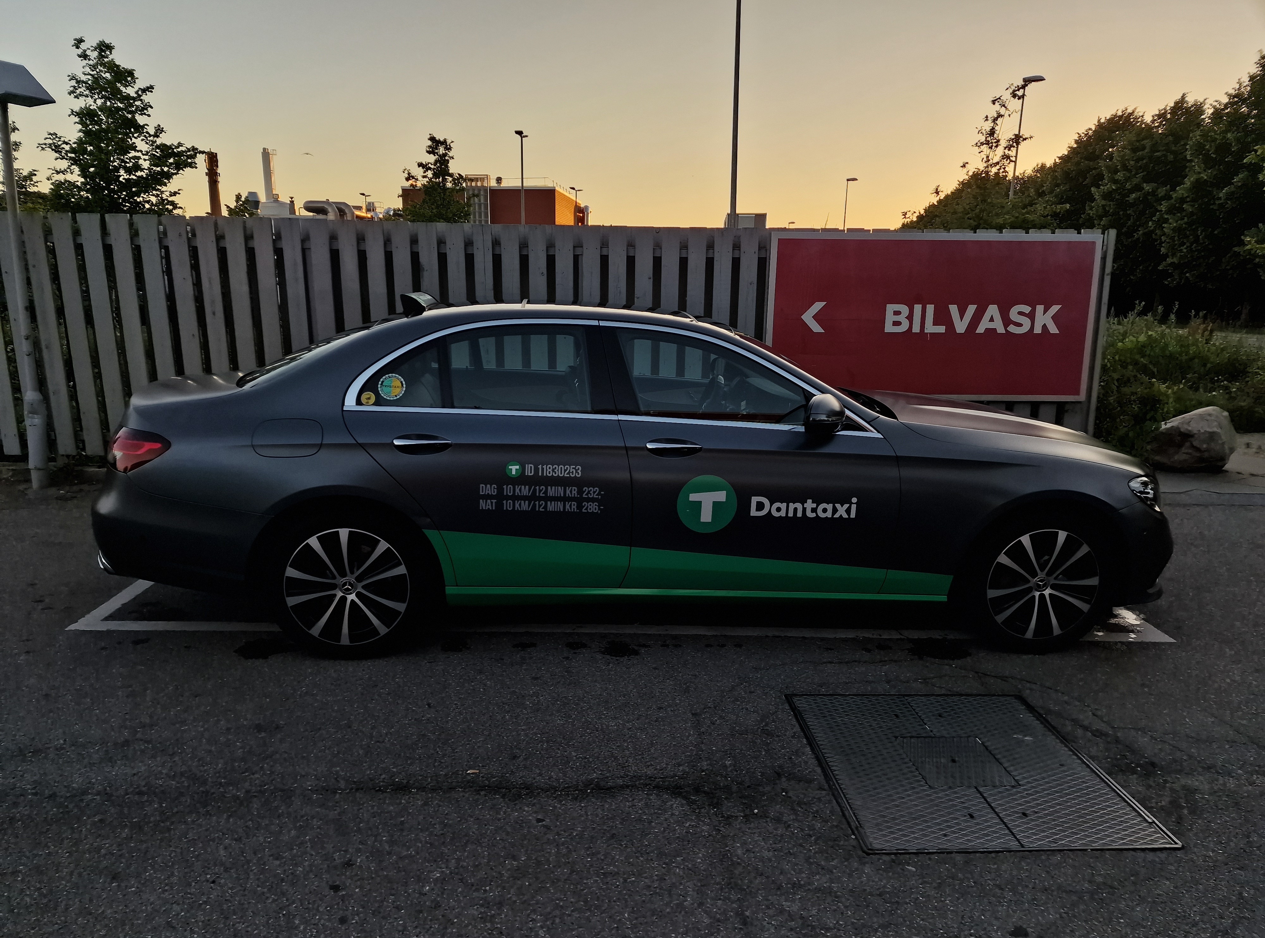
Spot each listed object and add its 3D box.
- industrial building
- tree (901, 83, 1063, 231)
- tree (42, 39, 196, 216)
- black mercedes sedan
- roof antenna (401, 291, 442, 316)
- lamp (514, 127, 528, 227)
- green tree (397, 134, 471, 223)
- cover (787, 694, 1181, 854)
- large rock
[{"bbox_3d":[-17.286,-29.845,109.158,19.500,13.268,20.000,2,13,4],"label":"industrial building"},{"bbox_3d":[10.561,-7.840,25.876,4.400,7.510,4.200,6,13,21],"label":"tree"},{"bbox_3d":[-10.847,-5.874,18.196,3.300,6.334,3.200,-6,14,-29],"label":"tree"},{"bbox_3d":[0.100,-0.099,4.292,4.935,1.475,1.930,0,13,-4],"label":"black mercedes sedan"},{"bbox_3d":[-1.015,-0.785,4.030,0.160,0.120,0.340,0,13,-4],"label":"roof antenna"},{"bbox_3d":[-4.997,-11.207,38.501,0.500,8.081,1.400,6,13,20],"label":"lamp"},{"bbox_3d":[-7.344,-9.073,31.814,2.800,6.755,2.800,-2,13,-12],"label":"green tree"},{"bbox_3d":[1.108,1.011,2.873,0.935,0.030,0.920,1,13,-3],"label":"cover"},{"bbox_3d":[5.047,-0.259,7.521,0.720,0.530,0.600,10,15,33],"label":"large rock"}]

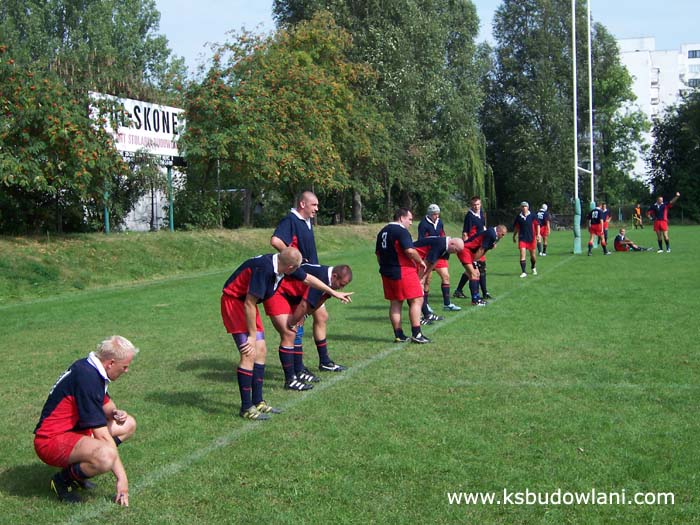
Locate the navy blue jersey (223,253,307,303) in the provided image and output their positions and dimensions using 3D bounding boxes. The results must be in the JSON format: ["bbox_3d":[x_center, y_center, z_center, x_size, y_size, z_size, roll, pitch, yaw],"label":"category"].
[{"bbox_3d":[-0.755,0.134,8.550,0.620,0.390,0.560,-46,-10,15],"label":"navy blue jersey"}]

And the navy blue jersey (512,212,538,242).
[{"bbox_3d":[4.300,-0.851,24.100,0.580,0.760,0.300,-1,3,8],"label":"navy blue jersey"}]

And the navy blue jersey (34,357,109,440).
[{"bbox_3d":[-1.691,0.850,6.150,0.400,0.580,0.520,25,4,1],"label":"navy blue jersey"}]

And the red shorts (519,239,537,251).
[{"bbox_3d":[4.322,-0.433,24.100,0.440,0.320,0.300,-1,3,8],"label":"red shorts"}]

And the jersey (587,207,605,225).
[{"bbox_3d":[8.285,-1.567,33.400,0.540,0.620,0.300,1,4,38],"label":"jersey"}]

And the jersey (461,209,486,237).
[{"bbox_3d":[2.372,-0.673,18.800,0.290,0.720,0.470,1,4,45],"label":"jersey"}]

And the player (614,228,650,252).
[{"bbox_3d":[9.785,-0.759,34.200,1.250,0.800,0.550,-1,3,5],"label":"player"}]

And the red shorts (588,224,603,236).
[{"bbox_3d":[8.309,-1.069,33.400,0.460,0.400,0.310,1,4,38],"label":"red shorts"}]

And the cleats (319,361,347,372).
[{"bbox_3d":[-0.175,1.139,10.850,0.305,0.120,0.110,-1,3,5],"label":"cleats"}]

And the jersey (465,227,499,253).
[{"bbox_3d":[2.322,-0.389,17.500,0.600,0.400,0.540,-37,-6,13],"label":"jersey"}]

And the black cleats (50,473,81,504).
[{"bbox_3d":[-1.745,1.388,6.100,0.260,0.130,0.105,32,16,21],"label":"black cleats"}]

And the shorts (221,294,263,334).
[{"bbox_3d":[-0.917,0.431,8.450,0.290,0.380,0.360,-1,3,23],"label":"shorts"}]

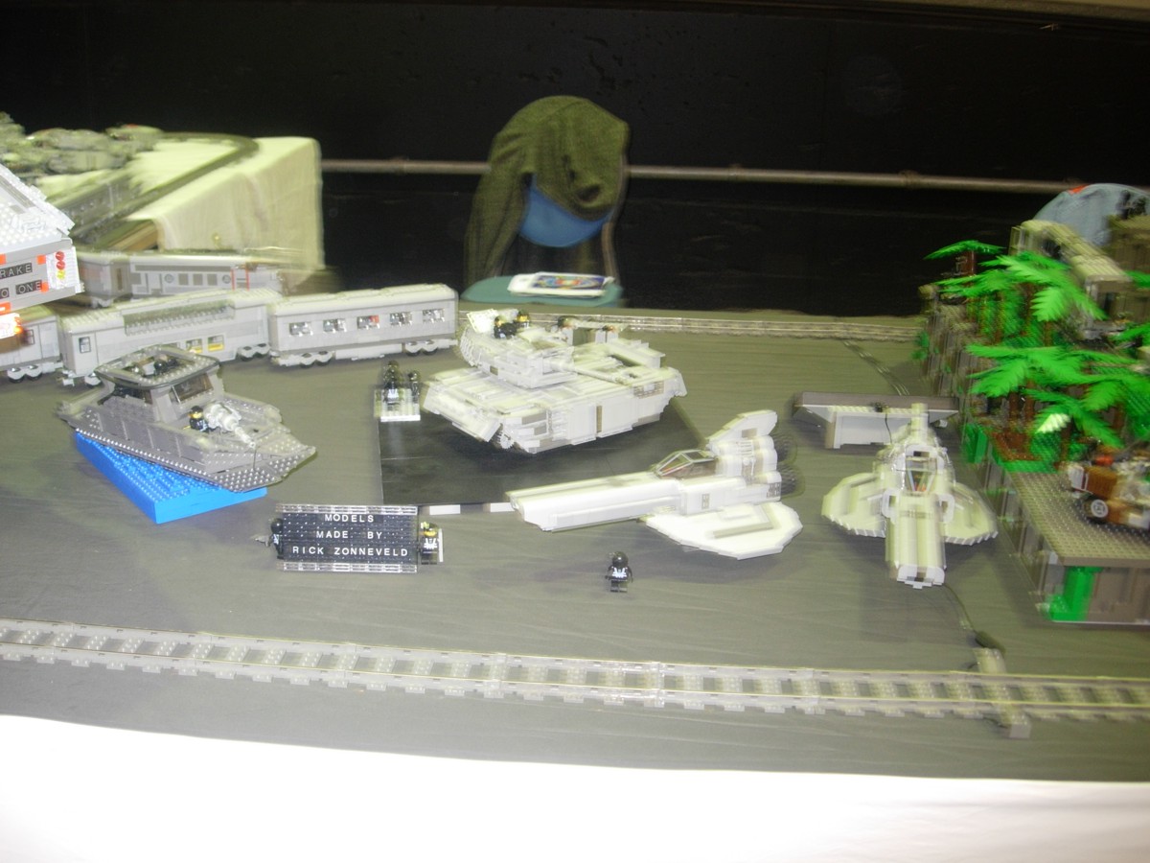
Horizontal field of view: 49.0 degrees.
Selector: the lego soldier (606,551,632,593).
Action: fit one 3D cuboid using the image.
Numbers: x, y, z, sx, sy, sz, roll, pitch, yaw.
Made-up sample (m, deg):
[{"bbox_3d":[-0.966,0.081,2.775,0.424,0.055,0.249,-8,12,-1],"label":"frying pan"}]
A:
[{"bbox_3d":[0.042,0.129,1.181,0.026,0.043,0.014,1,21,2],"label":"lego soldier"}]

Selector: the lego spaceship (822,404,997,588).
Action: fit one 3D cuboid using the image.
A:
[{"bbox_3d":[0.337,0.064,1.241,0.178,0.117,0.275,5,22,11],"label":"lego spaceship"}]

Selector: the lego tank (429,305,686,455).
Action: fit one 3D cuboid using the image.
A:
[{"bbox_3d":[-0.024,-0.066,1.555,0.295,0.134,0.230,-15,26,-35],"label":"lego tank"}]

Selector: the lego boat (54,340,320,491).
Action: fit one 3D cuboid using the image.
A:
[{"bbox_3d":[-0.449,-0.023,1.428,0.365,0.090,0.126,14,25,30],"label":"lego boat"}]

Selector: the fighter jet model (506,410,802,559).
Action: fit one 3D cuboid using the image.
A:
[{"bbox_3d":[0.092,0.049,1.272,0.275,0.117,0.178,-6,22,-18],"label":"fighter jet model"}]

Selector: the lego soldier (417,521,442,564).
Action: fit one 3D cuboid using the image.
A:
[{"bbox_3d":[-0.142,0.108,1.229,0.024,0.043,0.014,2,21,4],"label":"lego soldier"}]

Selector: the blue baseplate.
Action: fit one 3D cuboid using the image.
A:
[{"bbox_3d":[-0.464,0.033,1.436,0.122,0.027,0.256,-15,26,-35],"label":"blue baseplate"}]

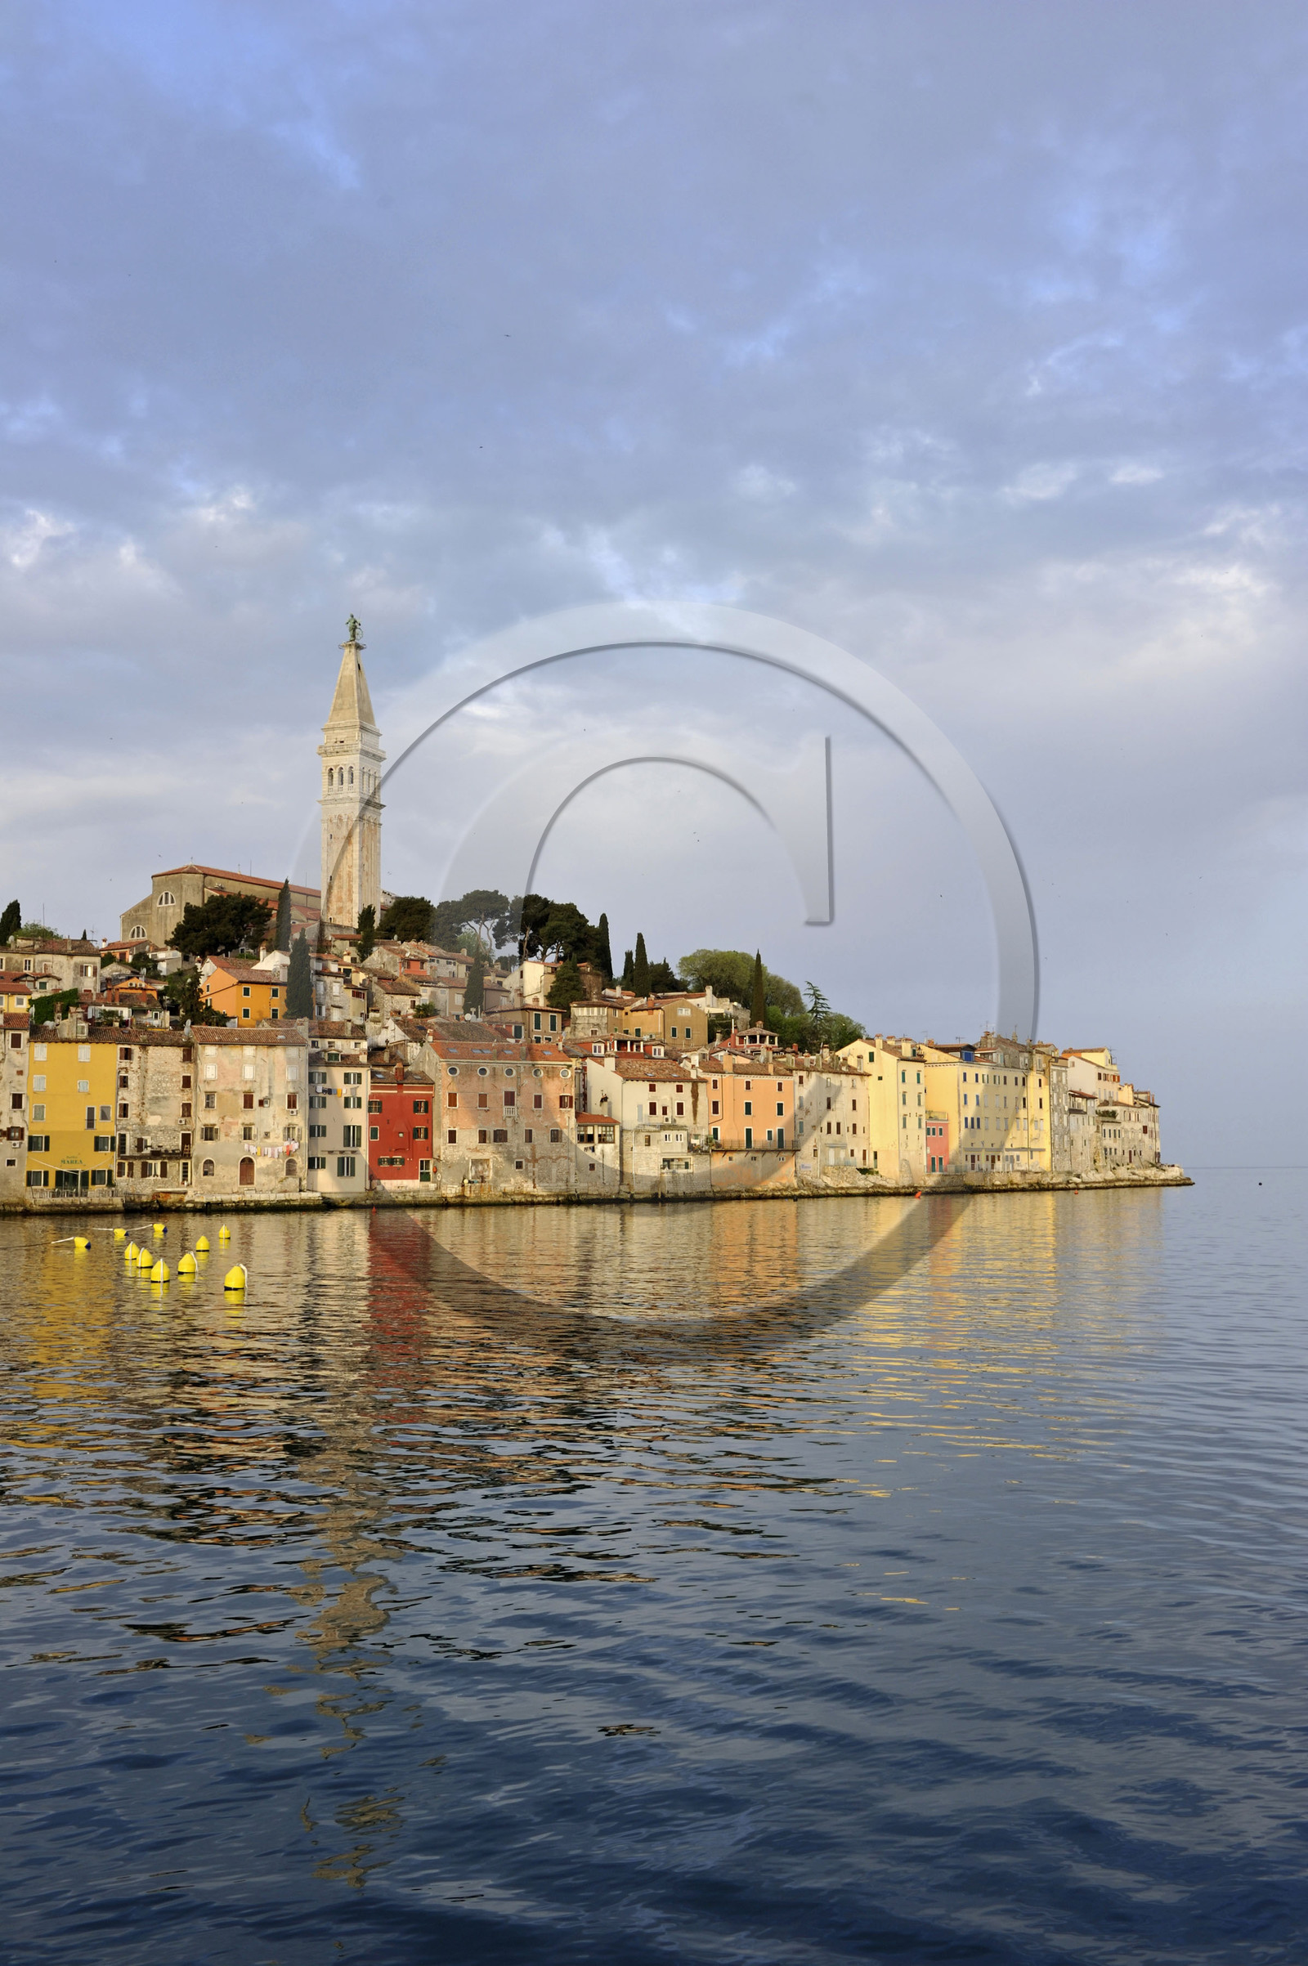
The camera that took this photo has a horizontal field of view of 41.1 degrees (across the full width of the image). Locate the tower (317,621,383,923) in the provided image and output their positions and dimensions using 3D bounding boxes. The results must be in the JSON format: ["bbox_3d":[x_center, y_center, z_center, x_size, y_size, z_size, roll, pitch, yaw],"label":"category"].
[{"bbox_3d":[-54.200,-37.162,313.941,8.600,58.540,8.600,-3,-7,22],"label":"tower"}]

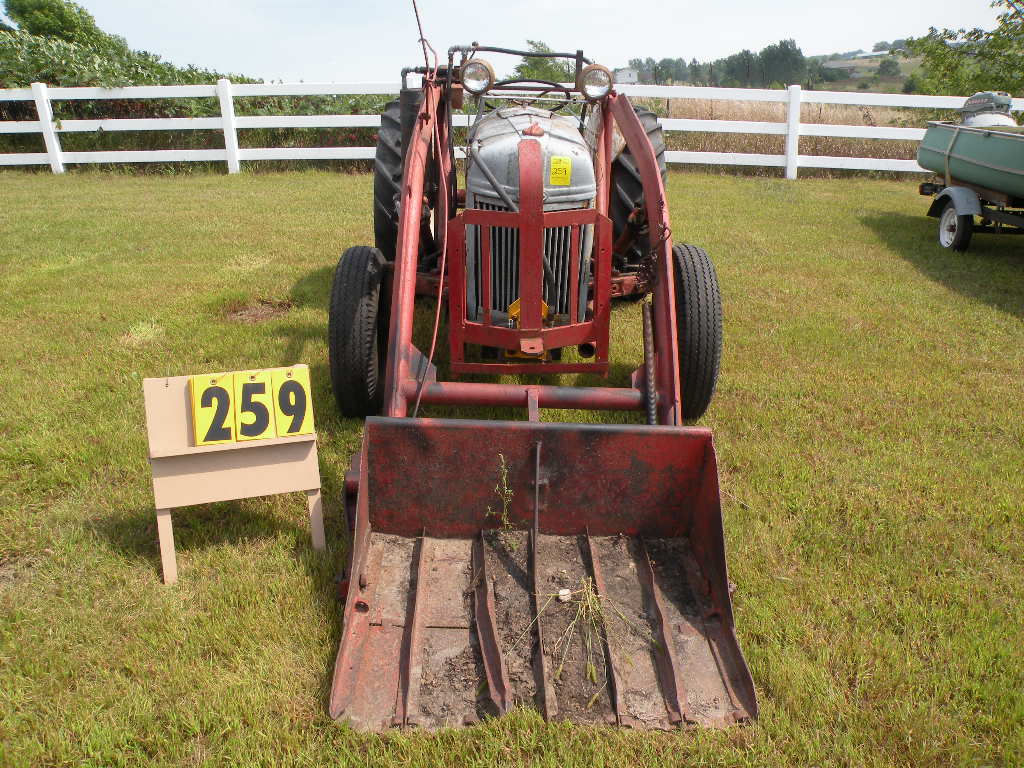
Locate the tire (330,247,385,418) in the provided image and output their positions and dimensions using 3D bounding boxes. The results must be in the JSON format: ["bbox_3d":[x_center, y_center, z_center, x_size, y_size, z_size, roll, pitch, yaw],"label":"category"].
[{"bbox_3d":[-0.605,-0.205,3.297,0.165,0.730,0.730,0,22,0],"label":"tire"}]

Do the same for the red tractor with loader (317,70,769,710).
[{"bbox_3d":[0.058,-0.687,3.629,1.630,1.530,4.320,0,22,0],"label":"red tractor with loader"}]

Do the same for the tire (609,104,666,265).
[{"bbox_3d":[0.701,-1.072,4.873,0.285,1.200,1.200,0,22,0],"label":"tire"}]

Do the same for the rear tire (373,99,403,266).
[{"bbox_3d":[-0.619,-1.079,4.863,0.285,1.200,1.200,0,22,0],"label":"rear tire"}]

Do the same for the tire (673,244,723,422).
[{"bbox_3d":[0.703,-0.198,3.308,0.165,0.730,0.730,0,22,0],"label":"tire"}]

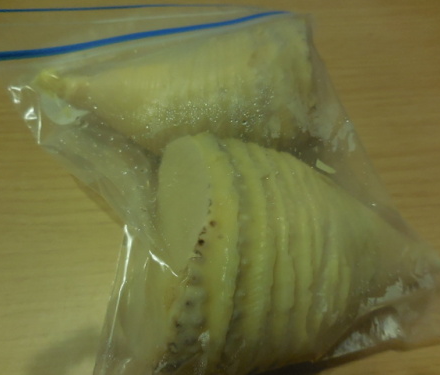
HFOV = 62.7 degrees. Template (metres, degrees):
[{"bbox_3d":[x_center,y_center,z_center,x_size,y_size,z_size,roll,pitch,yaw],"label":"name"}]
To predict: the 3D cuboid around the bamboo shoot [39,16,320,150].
[{"bbox_3d":[-0.033,-0.067,0.237,0.183,0.085,0.085,3,50,6],"label":"bamboo shoot"}]

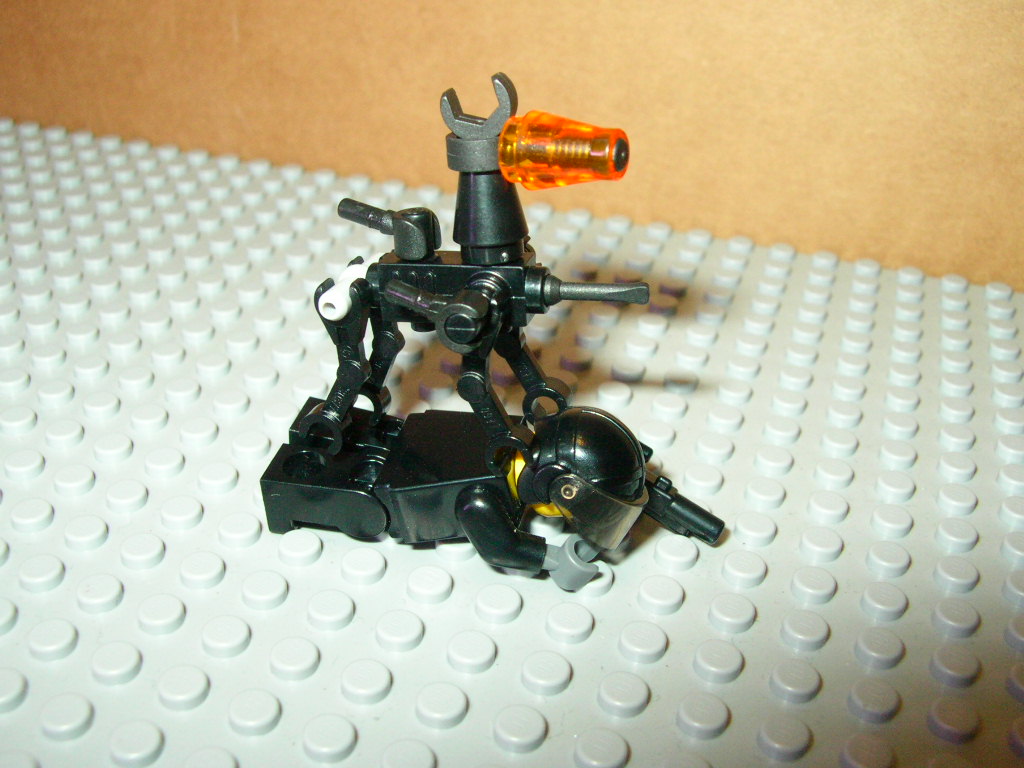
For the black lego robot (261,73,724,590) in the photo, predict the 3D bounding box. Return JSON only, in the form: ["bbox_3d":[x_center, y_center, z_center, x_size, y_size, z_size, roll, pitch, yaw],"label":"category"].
[{"bbox_3d":[-0.001,-0.006,0.118,0.053,0.052,0.028,3,30,-1],"label":"black lego robot"}]

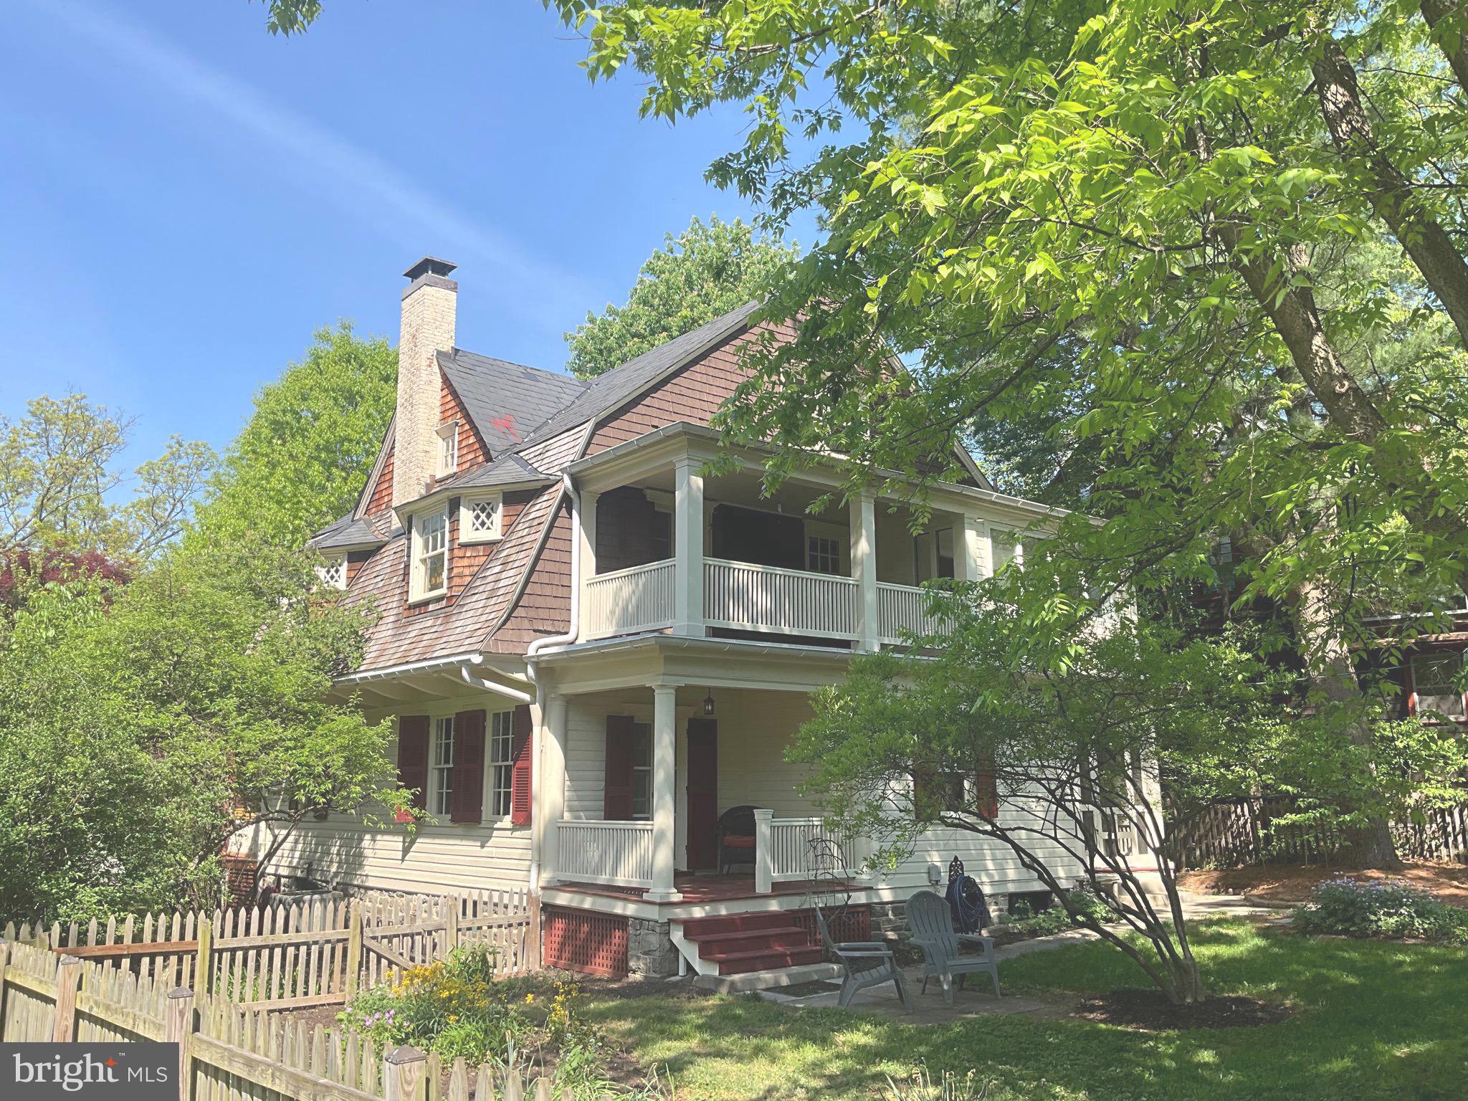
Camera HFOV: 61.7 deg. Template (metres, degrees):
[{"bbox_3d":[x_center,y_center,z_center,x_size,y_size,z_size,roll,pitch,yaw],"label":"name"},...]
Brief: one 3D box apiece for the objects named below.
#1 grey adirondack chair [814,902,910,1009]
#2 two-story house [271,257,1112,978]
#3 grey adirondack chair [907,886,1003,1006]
[{"bbox_3d":[1.146,3.618,11.024,0.850,0.935,0.740,0,-11,1],"label":"grey adirondack chair"},{"bbox_3d":[-0.840,0.740,21.240,11.230,10.500,12.970,9,-14,-39],"label":"two-story house"},{"bbox_3d":[2.061,3.756,11.740,0.740,0.935,0.850,4,-12,-22],"label":"grey adirondack chair"}]

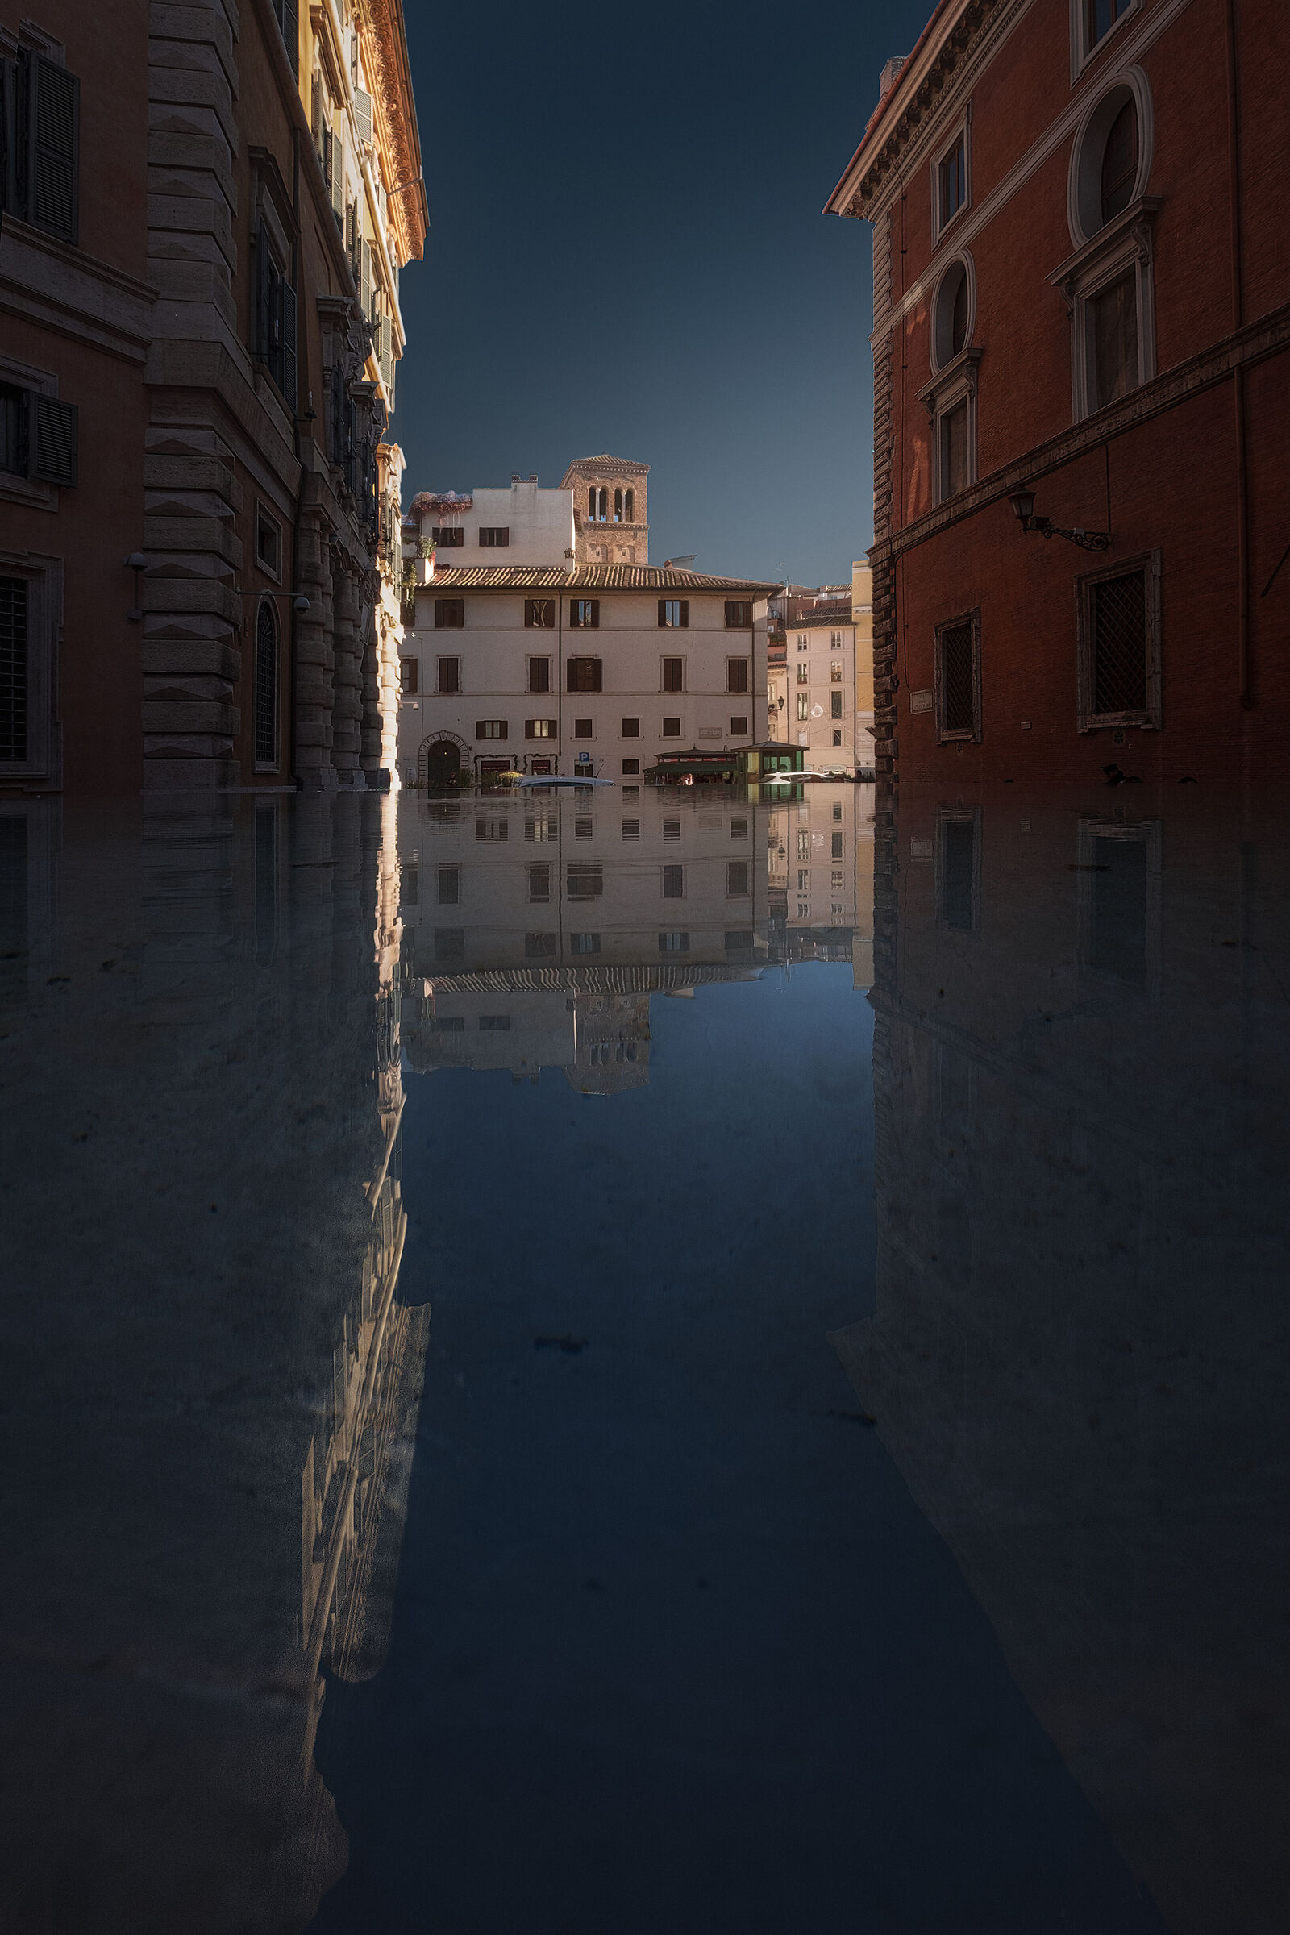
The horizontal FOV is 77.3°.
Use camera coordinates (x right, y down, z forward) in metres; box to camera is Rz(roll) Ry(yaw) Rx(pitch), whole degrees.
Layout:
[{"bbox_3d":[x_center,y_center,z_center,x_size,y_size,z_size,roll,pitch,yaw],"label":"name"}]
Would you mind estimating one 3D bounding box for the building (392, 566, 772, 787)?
[{"bbox_3d":[-3.800,-18.600,55.200,24.000,14.500,12.000,0,6,0],"label":"building"}]

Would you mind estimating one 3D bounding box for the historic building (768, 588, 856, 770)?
[{"bbox_3d":[16.500,-27.200,79.500,8.500,18.500,9.000,2,6,18],"label":"historic building"}]

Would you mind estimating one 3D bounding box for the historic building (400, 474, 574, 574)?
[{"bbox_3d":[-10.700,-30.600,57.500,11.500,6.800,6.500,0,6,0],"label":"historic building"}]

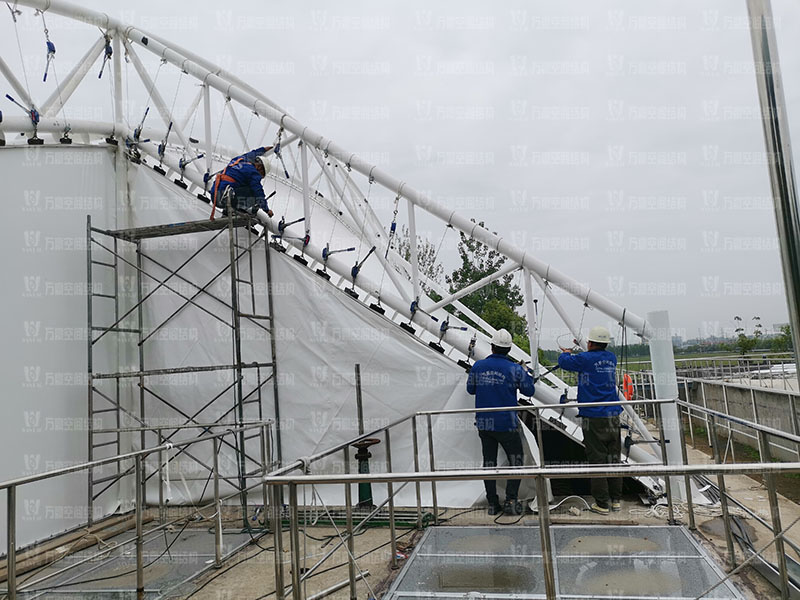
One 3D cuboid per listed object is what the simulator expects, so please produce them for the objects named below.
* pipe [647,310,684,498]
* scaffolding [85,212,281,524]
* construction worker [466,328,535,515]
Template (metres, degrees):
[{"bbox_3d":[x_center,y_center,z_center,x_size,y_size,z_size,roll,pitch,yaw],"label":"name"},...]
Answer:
[{"bbox_3d":[2.672,1.062,6.019,0.210,1.875,0.210,-3,-6,0],"label":"pipe"},{"bbox_3d":[-2.521,0.723,7.071,1.870,3.520,0.950,-5,-6,11],"label":"scaffolding"},{"bbox_3d":[1.028,1.231,6.113,0.620,1.800,0.470,-6,-7,18],"label":"construction worker"}]

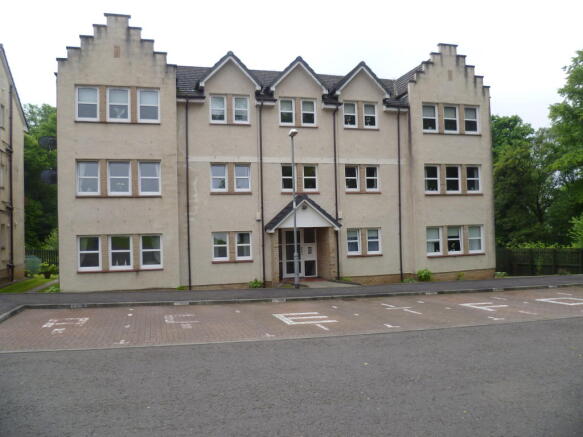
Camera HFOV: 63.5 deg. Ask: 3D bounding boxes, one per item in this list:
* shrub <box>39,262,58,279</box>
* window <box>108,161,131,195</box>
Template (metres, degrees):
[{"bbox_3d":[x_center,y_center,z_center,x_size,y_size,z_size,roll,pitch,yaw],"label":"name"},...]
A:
[{"bbox_3d":[-10.856,2.323,21.063,0.811,0.726,0.900,-1,-1,-16],"label":"shrub"},{"bbox_3d":[-6.151,-1.409,16.849,0.820,1.210,0.140,-1,-1,-16],"label":"window"}]

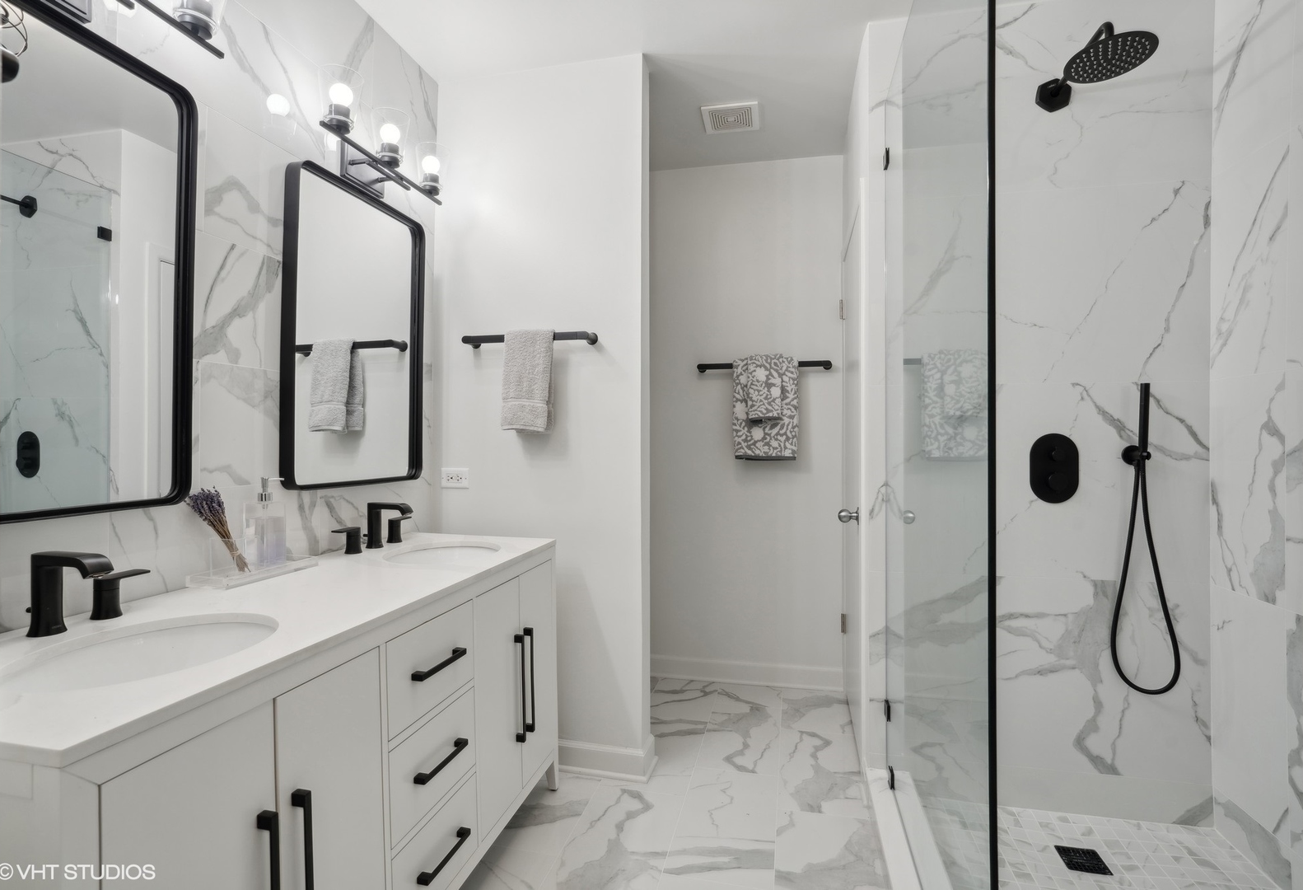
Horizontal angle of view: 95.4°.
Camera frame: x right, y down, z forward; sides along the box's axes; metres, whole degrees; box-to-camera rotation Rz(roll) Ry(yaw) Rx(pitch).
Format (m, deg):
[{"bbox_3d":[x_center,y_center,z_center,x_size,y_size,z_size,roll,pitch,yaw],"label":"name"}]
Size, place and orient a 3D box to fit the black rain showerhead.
[{"bbox_3d":[1.237,-1.076,1.688,0.203,0.136,0.419,0,0,13],"label":"black rain showerhead"}]

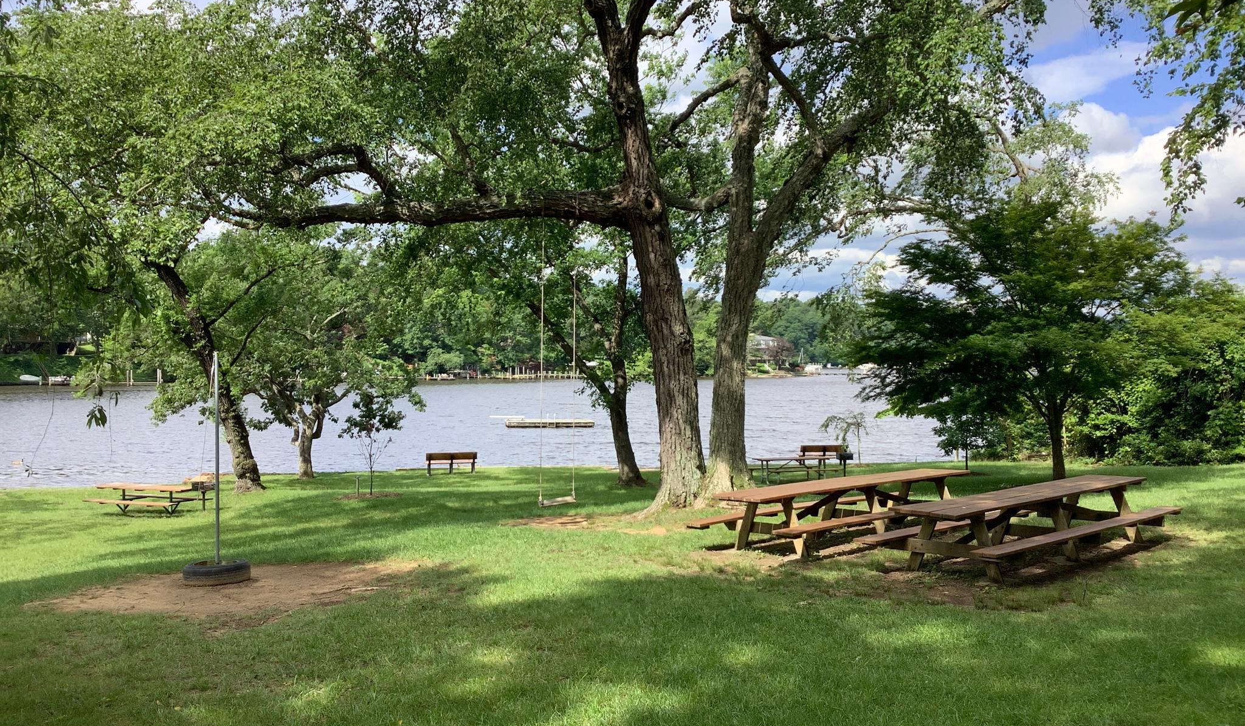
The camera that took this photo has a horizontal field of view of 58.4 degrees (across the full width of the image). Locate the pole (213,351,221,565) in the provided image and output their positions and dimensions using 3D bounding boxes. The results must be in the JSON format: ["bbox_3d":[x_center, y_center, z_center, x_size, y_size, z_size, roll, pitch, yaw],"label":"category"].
[{"bbox_3d":[-4.540,1.120,12.500,0.048,2.440,0.048,0,0,0],"label":"pole"}]

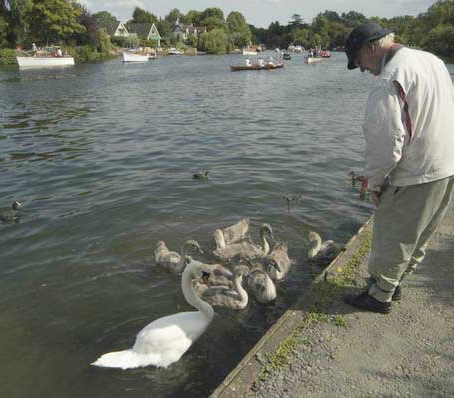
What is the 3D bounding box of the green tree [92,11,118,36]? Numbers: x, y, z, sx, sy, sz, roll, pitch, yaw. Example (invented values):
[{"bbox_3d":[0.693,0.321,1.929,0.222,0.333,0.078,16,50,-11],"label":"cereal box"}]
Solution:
[{"bbox_3d":[-35.889,-50.431,119.909,8.271,10.910,8.271,0,21,0],"label":"green tree"}]

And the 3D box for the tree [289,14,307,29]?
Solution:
[{"bbox_3d":[43.988,-104.478,249.141,12.919,19.312,12.919,0,21,0],"label":"tree"}]

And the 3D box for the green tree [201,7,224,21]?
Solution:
[{"bbox_3d":[-4.928,-58.753,138.142,8.497,13.541,8.497,0,21,0],"label":"green tree"}]

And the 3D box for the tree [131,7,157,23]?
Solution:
[{"bbox_3d":[-25.600,-53.136,125.288,8.000,12.300,8.000,0,21,0],"label":"tree"}]

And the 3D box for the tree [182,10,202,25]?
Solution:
[{"bbox_3d":[-11.597,-57.538,136.464,7.731,12.459,7.731,0,21,0],"label":"tree"}]

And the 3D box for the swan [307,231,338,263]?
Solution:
[{"bbox_3d":[0.950,0.408,3.716,0.460,0.300,0.220,-12,24,-28],"label":"swan"}]

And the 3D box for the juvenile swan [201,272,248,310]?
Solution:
[{"bbox_3d":[-0.030,0.738,3.311,0.430,0.300,0.200,4,21,11],"label":"juvenile swan"}]

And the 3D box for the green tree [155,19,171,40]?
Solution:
[{"bbox_3d":[-18.288,-48.718,118.420,4.389,8.764,4.389,0,21,0],"label":"green tree"}]

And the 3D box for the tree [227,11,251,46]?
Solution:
[{"bbox_3d":[4.000,-52.809,125.413,7.500,11.600,7.500,0,21,0],"label":"tree"}]

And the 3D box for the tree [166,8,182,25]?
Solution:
[{"bbox_3d":[-20.648,-64.929,151.827,7.000,14.000,7.000,0,21,0],"label":"tree"}]

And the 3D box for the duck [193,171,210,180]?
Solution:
[{"bbox_3d":[-0.400,-0.343,5.881,0.260,0.150,0.130,-1,21,-2],"label":"duck"}]

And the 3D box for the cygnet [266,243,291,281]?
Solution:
[{"bbox_3d":[0.515,0.565,3.834,0.200,0.250,0.430,4,21,9],"label":"cygnet"}]

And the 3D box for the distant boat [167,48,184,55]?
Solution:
[{"bbox_3d":[-14.200,-40.257,108.797,5.200,1.600,2.000,7,22,19],"label":"distant boat"}]

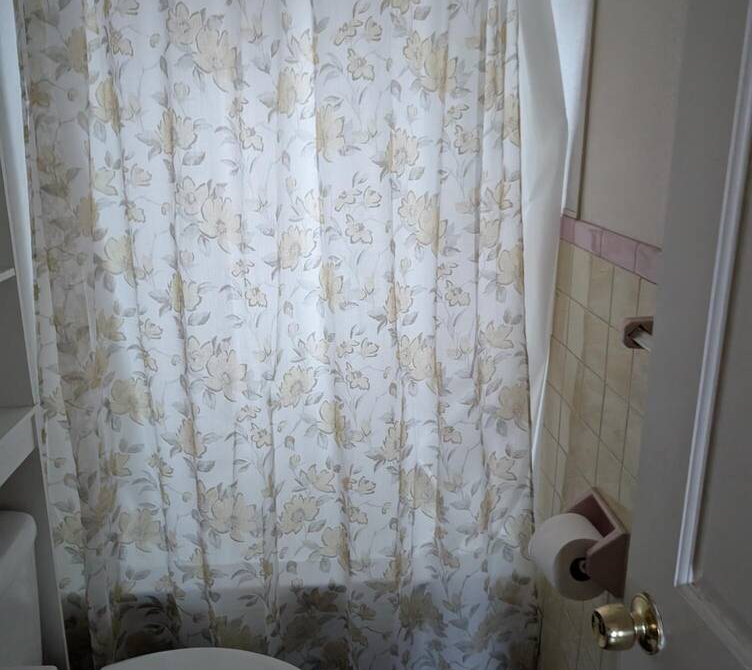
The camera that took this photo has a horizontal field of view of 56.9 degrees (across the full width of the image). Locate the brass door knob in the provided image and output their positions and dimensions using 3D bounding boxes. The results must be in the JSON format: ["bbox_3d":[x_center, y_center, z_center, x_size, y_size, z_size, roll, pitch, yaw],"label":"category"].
[{"bbox_3d":[0.286,0.338,0.805,0.062,0.067,0.067,-3,16,-9],"label":"brass door knob"}]

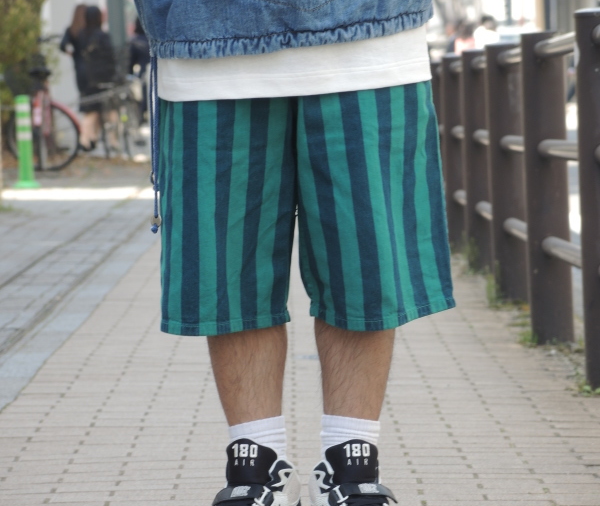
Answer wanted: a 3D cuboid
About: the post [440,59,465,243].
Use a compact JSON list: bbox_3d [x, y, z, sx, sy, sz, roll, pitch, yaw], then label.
[{"bbox_3d":[0.677,-0.423,19.550,0.115,0.820,0.115,-2,2,0],"label":"post"}]

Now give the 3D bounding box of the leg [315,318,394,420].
[{"bbox_3d":[0.073,0.154,6.200,0.108,0.150,0.115,-1,2,0],"label":"leg"}]

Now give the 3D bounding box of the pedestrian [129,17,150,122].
[{"bbox_3d":[-1.981,-2.158,58.500,0.460,1.640,0.330,-1,2,0],"label":"pedestrian"}]

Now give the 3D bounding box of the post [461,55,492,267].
[{"bbox_3d":[0.673,-0.342,17.200,0.115,0.820,0.115,-2,2,0],"label":"post"}]

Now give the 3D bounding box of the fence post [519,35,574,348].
[{"bbox_3d":[0.645,-0.168,12.050,0.108,0.810,0.108,-2,2,0],"label":"fence post"}]

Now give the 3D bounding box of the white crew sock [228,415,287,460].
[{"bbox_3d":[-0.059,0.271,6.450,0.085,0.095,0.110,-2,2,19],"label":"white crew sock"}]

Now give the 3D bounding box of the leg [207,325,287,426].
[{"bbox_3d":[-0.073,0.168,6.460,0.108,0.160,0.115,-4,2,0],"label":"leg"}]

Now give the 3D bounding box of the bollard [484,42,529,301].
[{"bbox_3d":[0.643,-0.248,14.250,0.108,0.810,0.108,-2,2,0],"label":"bollard"}]

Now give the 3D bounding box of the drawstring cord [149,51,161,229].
[{"bbox_3d":[-0.195,-0.146,6.220,0.015,0.240,0.013,-1,2,0],"label":"drawstring cord"}]

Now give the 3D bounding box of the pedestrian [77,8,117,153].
[{"bbox_3d":[-2.267,-1.963,52.000,0.460,1.640,0.330,-1,2,3],"label":"pedestrian"}]

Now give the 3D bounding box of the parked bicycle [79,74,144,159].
[{"bbox_3d":[-2.009,-1.482,49.800,0.560,0.980,1.680,-1,2,13],"label":"parked bicycle"}]

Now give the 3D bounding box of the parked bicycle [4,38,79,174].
[{"bbox_3d":[-2.340,-1.349,42.000,0.620,1.120,1.700,-1,2,0],"label":"parked bicycle"}]

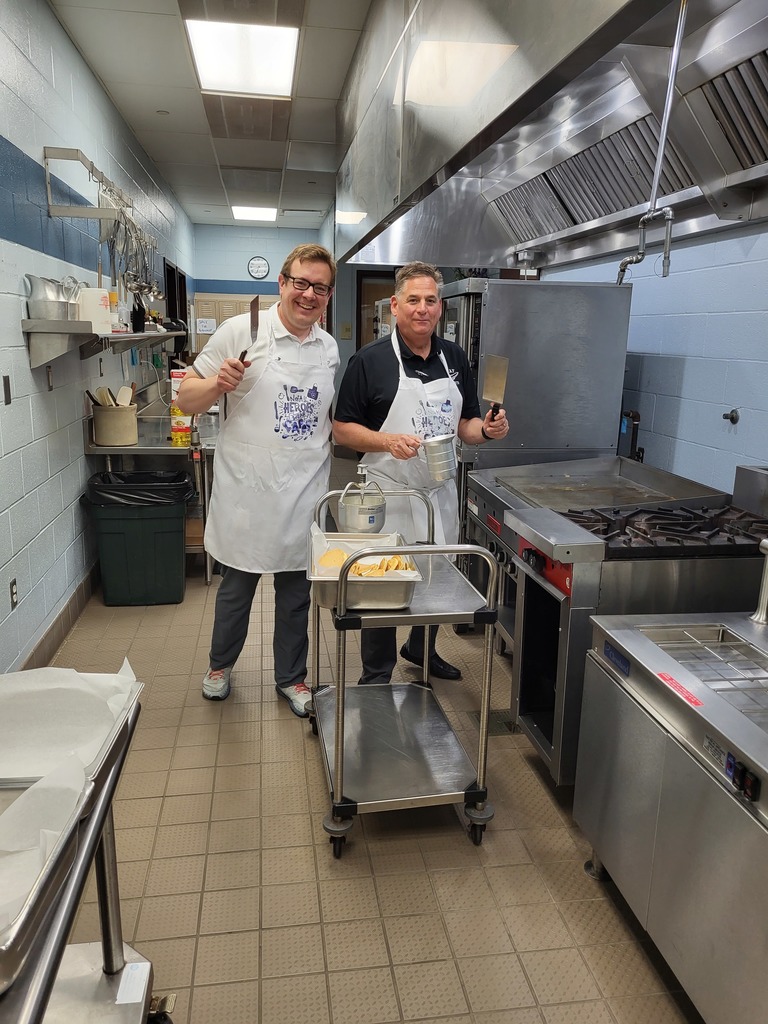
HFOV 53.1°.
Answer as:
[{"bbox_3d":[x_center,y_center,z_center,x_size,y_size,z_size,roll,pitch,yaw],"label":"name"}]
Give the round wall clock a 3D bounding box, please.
[{"bbox_3d":[-1.839,-3.571,11.295,0.325,0.325,0.050,-1,13,-9],"label":"round wall clock"}]

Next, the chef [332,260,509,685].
[{"bbox_3d":[0.135,-0.103,3.199,0.670,1.785,0.480,-3,14,-17],"label":"chef"}]

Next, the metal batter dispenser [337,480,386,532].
[{"bbox_3d":[-0.075,-0.003,2.706,0.172,0.225,0.170,-1,13,-9],"label":"metal batter dispenser"}]

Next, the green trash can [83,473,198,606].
[{"bbox_3d":[-1.358,0.148,4.378,0.575,0.700,0.430,-1,13,-9],"label":"green trash can"}]

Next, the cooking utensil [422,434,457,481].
[{"bbox_3d":[0.212,-0.201,2.929,0.140,0.160,0.130,-12,15,-6],"label":"cooking utensil"}]

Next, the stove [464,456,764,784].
[{"bbox_3d":[0.858,0.325,3.113,0.920,1.020,1.380,-1,13,-9],"label":"stove"}]

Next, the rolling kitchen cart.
[{"bbox_3d":[0.025,0.474,2.538,0.535,0.955,0.820,-1,13,-9],"label":"rolling kitchen cart"}]

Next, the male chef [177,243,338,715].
[{"bbox_3d":[-0.496,-0.111,3.087,0.620,1.825,0.460,-4,14,-20],"label":"male chef"}]

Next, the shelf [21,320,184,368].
[{"bbox_3d":[-1.709,-1.175,5.258,0.290,0.205,4.030,-1,13,-9],"label":"shelf"}]

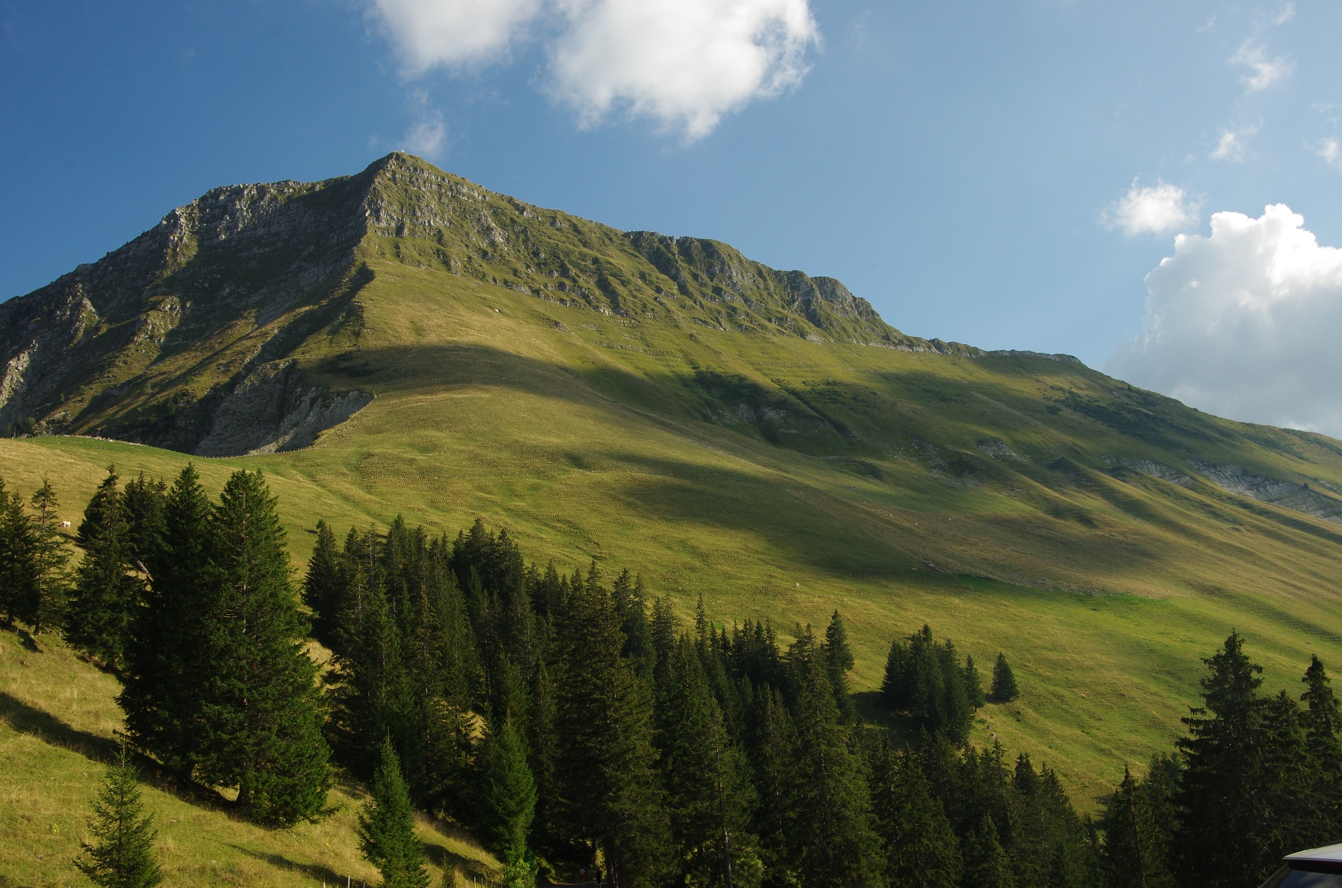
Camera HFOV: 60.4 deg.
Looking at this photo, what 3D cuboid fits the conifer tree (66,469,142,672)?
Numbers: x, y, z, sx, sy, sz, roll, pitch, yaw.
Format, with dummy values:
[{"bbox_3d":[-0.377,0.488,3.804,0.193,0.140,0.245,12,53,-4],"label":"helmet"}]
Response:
[{"bbox_3d":[-63.660,14.060,130.000,7.680,22.870,7.680,-4,-12,0],"label":"conifer tree"}]

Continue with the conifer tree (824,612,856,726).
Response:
[{"bbox_3d":[29.520,39.400,205.000,5.900,19.750,5.900,-4,-12,0],"label":"conifer tree"}]

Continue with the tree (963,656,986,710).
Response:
[{"bbox_3d":[60.650,48.070,232.000,4.520,11.130,4.520,-4,-12,0],"label":"tree"}]

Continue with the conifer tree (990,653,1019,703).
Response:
[{"bbox_3d":[67.660,47.620,235.000,5.790,10.010,5.790,-4,-12,0],"label":"conifer tree"}]

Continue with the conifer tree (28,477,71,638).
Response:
[{"bbox_3d":[-85.960,15.460,160.000,5.230,21.690,5.230,-4,-12,0],"label":"conifer tree"}]

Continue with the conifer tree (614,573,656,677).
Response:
[{"bbox_3d":[-6.260,29.890,185.000,6.890,19.420,6.890,-4,-12,0],"label":"conifer tree"}]

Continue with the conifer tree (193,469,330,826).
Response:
[{"bbox_3d":[-30.450,14.650,86.000,9.480,26.040,9.480,-4,-12,0],"label":"conifer tree"}]

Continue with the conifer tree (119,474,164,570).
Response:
[{"bbox_3d":[-91.480,13.590,200.000,7.080,17.300,7.080,-4,-12,0],"label":"conifer tree"}]

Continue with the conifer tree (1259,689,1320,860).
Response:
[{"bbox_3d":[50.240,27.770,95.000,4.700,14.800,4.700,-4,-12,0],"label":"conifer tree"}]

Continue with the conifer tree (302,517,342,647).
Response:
[{"bbox_3d":[-49.000,19.100,162.000,5.880,17.160,5.880,-4,-12,0],"label":"conifer tree"}]

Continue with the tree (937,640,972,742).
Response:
[{"bbox_3d":[53.900,47.430,222.000,6.700,19.100,6.700,-4,-12,0],"label":"tree"}]

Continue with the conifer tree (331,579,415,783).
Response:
[{"bbox_3d":[-29.800,23.690,115.000,7.650,20.380,7.650,-4,-12,0],"label":"conifer tree"}]

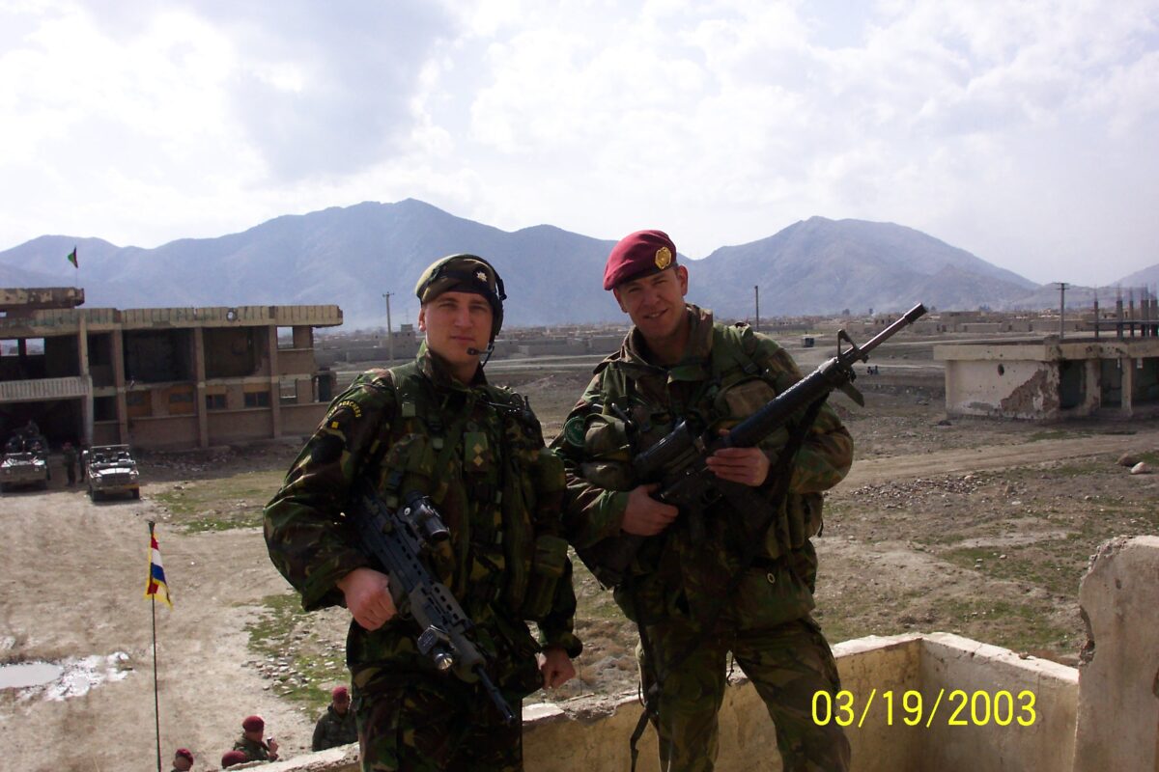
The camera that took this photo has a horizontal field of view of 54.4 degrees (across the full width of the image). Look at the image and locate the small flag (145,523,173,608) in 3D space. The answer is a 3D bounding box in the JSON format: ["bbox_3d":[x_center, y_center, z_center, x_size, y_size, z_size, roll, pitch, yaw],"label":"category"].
[{"bbox_3d":[-4.106,1.759,11.000,0.240,0.800,0.120,-3,4,-21],"label":"small flag"}]

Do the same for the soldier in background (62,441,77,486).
[{"bbox_3d":[-19.669,3.002,43.500,0.500,1.790,0.400,0,4,30],"label":"soldier in background"}]

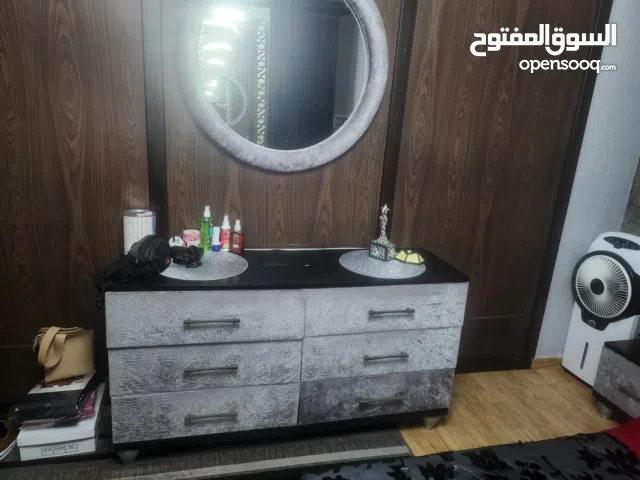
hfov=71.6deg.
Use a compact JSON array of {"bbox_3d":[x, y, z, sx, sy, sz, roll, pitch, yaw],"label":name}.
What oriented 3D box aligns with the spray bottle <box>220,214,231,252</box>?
[{"bbox_3d":[-0.451,-0.034,2.117,0.047,0.175,0.047,0,15,-14],"label":"spray bottle"}]

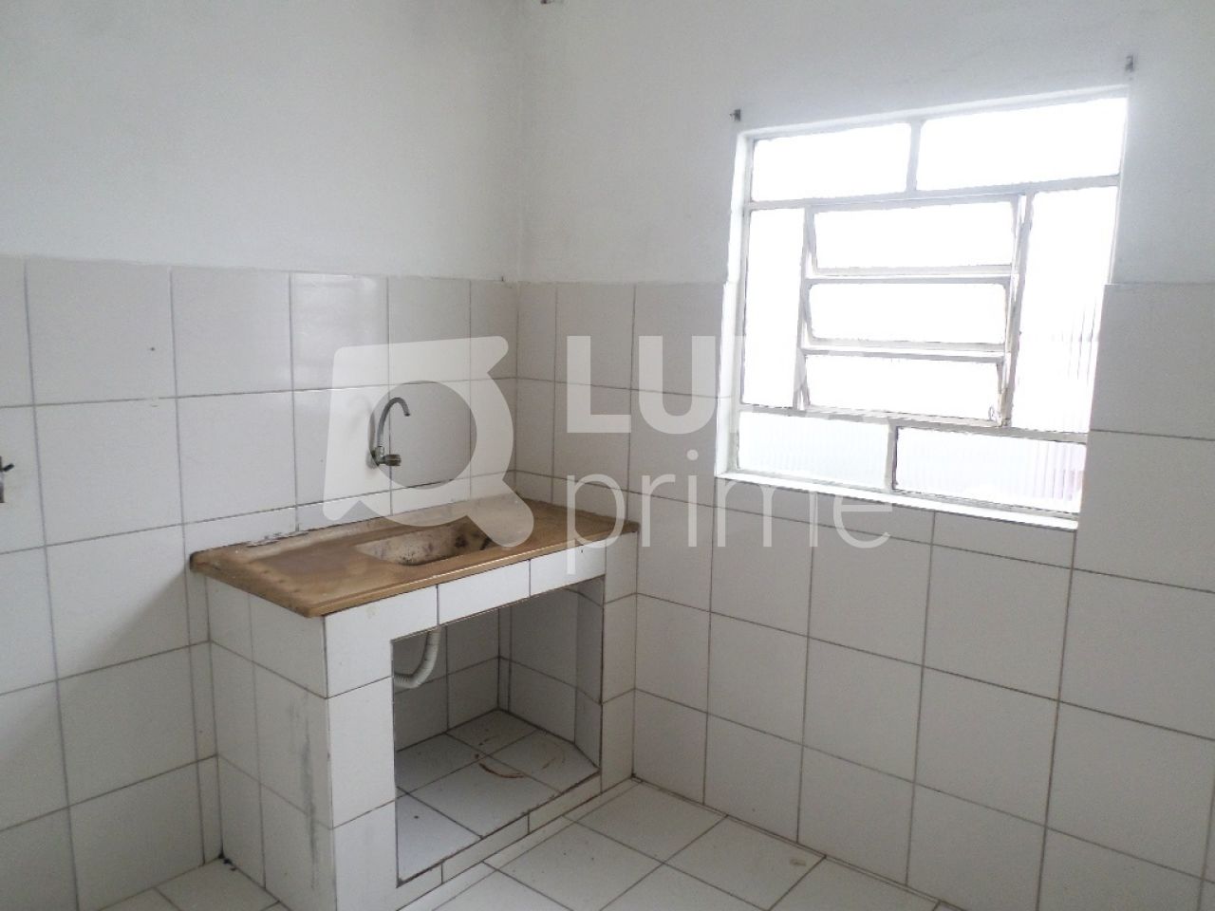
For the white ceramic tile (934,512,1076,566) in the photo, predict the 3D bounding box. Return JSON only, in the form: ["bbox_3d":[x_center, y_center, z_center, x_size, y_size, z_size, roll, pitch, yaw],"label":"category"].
[{"bbox_3d":[0.947,0.196,2.096,0.328,0.087,0.010,8,11,39],"label":"white ceramic tile"}]

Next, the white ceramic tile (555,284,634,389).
[{"bbox_3d":[-0.045,-0.400,2.906,0.326,0.330,0.010,8,12,37],"label":"white ceramic tile"}]

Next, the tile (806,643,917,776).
[{"bbox_3d":[0.696,0.694,2.419,0.316,0.321,0.010,8,12,37],"label":"tile"}]

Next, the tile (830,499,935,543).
[{"bbox_3d":[0.728,0.166,2.390,0.326,0.090,0.010,8,12,37],"label":"tile"}]

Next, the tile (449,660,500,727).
[{"bbox_3d":[-0.475,0.840,3.099,0.010,0.199,0.225,10,13,41],"label":"tile"}]

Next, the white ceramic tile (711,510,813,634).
[{"bbox_3d":[0.449,0.330,2.552,0.323,0.325,0.010,8,11,39],"label":"white ceramic tile"}]

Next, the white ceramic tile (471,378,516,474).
[{"bbox_3d":[-0.406,-0.097,3.063,0.010,0.325,0.204,8,11,39],"label":"white ceramic tile"}]

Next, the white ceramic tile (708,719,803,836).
[{"bbox_3d":[0.436,0.971,2.663,0.313,0.304,0.010,8,12,37],"label":"white ceramic tile"}]

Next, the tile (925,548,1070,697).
[{"bbox_3d":[0.942,0.399,2.128,0.328,0.328,0.010,8,11,39],"label":"tile"}]

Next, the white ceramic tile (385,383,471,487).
[{"bbox_3d":[-0.575,-0.069,2.860,0.010,0.325,0.323,8,11,39],"label":"white ceramic tile"}]

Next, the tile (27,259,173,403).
[{"bbox_3d":[-1.194,-0.291,2.078,0.010,0.319,0.306,10,13,41],"label":"tile"}]

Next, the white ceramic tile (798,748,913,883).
[{"bbox_3d":[0.679,0.998,2.432,0.328,0.315,0.010,8,11,39],"label":"white ceramic tile"}]

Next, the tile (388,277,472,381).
[{"bbox_3d":[-0.573,-0.400,2.839,0.010,0.330,0.319,10,12,41],"label":"tile"}]

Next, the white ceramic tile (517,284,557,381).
[{"bbox_3d":[-0.245,-0.419,3.015,0.193,0.328,0.010,8,11,39],"label":"white ceramic tile"}]

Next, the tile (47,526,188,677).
[{"bbox_3d":[-1.208,0.358,2.185,0.010,0.324,0.306,10,13,41],"label":"tile"}]

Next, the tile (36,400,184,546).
[{"bbox_3d":[-1.184,0.032,2.098,0.010,0.328,0.328,8,11,39],"label":"tile"}]

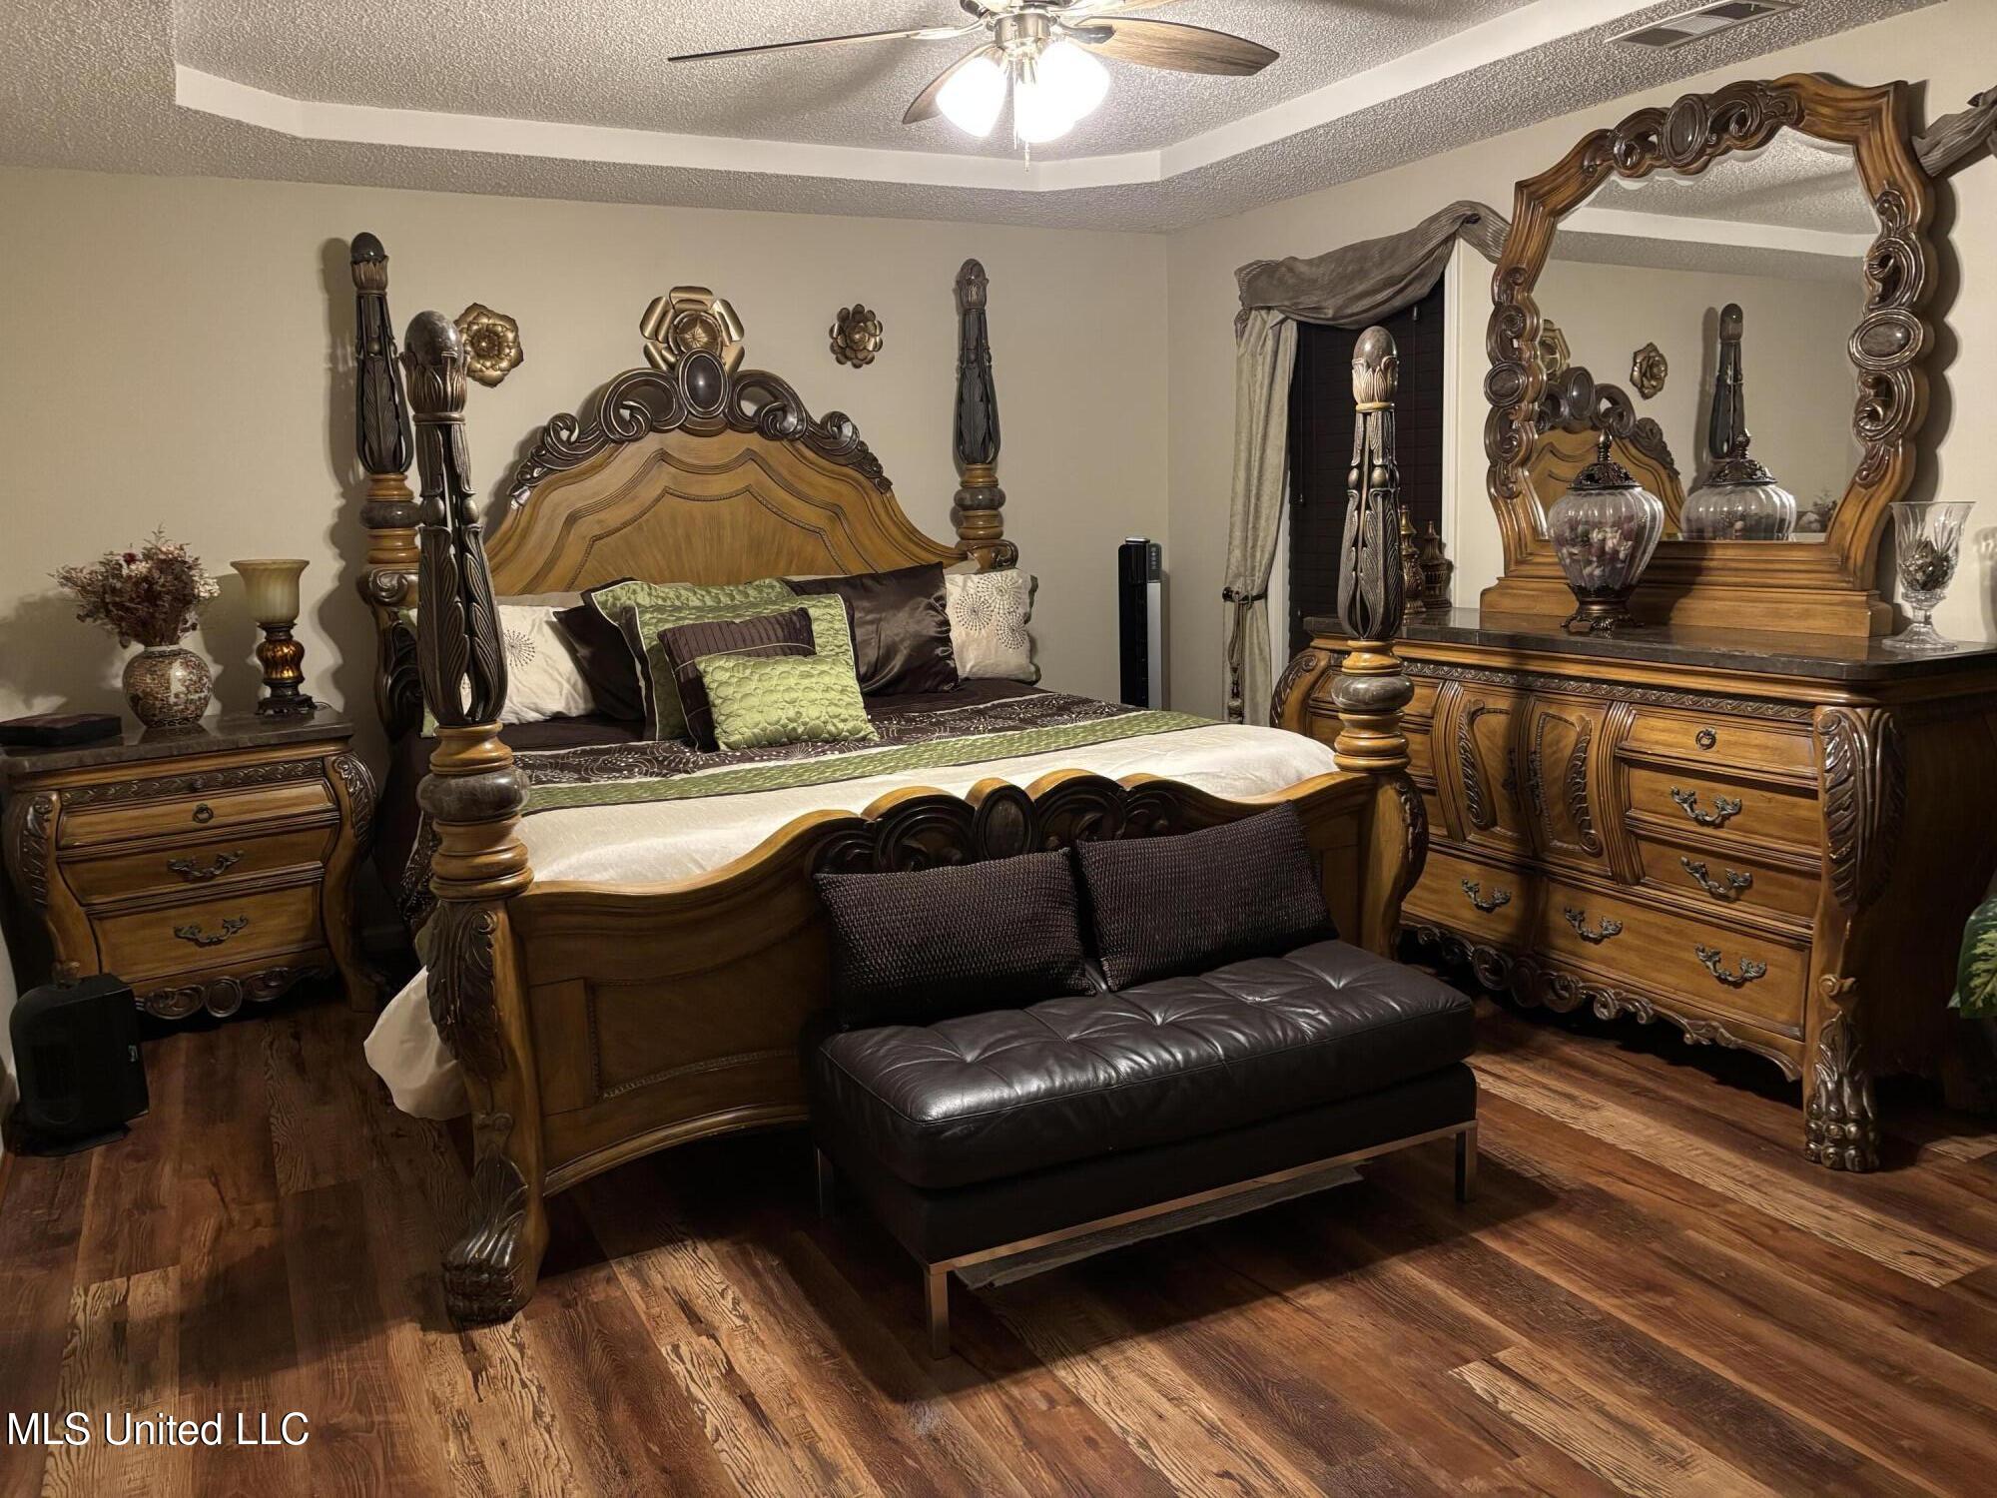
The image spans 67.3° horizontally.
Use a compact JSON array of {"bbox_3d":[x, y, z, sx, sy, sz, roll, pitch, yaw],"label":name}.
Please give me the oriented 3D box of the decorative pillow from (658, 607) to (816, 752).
[{"bbox_3d":[-0.718,-0.199,4.300,0.440,0.410,0.140,-7,-21,-24],"label":"decorative pillow"}]

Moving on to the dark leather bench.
[{"bbox_3d":[0.281,0.571,3.004,1.200,0.730,0.630,-7,10,-23],"label":"dark leather bench"}]

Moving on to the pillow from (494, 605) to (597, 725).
[{"bbox_3d":[-1.499,-0.264,4.630,0.530,0.400,0.170,-6,-10,-24],"label":"pillow"}]

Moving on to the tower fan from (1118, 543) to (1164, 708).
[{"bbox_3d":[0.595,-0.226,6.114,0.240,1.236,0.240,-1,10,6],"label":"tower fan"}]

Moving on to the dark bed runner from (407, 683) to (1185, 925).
[{"bbox_3d":[-0.499,0.136,4.125,2.170,0.360,0.970,-6,10,-24],"label":"dark bed runner"}]

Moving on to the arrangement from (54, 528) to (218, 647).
[{"bbox_3d":[-2.469,-0.459,4.304,0.430,0.340,0.360,-8,11,-28],"label":"arrangement"}]

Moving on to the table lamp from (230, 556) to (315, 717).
[{"bbox_3d":[-2.197,-0.340,4.566,0.220,0.475,0.220,-8,11,-28],"label":"table lamp"}]

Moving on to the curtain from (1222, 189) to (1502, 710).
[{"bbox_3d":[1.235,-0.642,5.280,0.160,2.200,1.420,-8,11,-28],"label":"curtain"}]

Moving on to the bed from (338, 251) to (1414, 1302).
[{"bbox_3d":[-0.491,-0.357,4.027,2.234,2.264,2.470,-6,10,-24],"label":"bed"}]

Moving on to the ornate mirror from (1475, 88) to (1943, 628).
[{"bbox_3d":[1.703,-0.957,3.770,0.110,1.280,1.200,-7,11,-26],"label":"ornate mirror"}]

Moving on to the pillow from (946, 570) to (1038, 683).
[{"bbox_3d":[-0.095,-0.428,5.266,0.470,0.400,0.160,-6,-10,-24],"label":"pillow"}]

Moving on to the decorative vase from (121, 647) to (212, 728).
[{"bbox_3d":[-2.387,-0.184,4.307,0.227,0.236,0.227,-7,11,-27],"label":"decorative vase"}]

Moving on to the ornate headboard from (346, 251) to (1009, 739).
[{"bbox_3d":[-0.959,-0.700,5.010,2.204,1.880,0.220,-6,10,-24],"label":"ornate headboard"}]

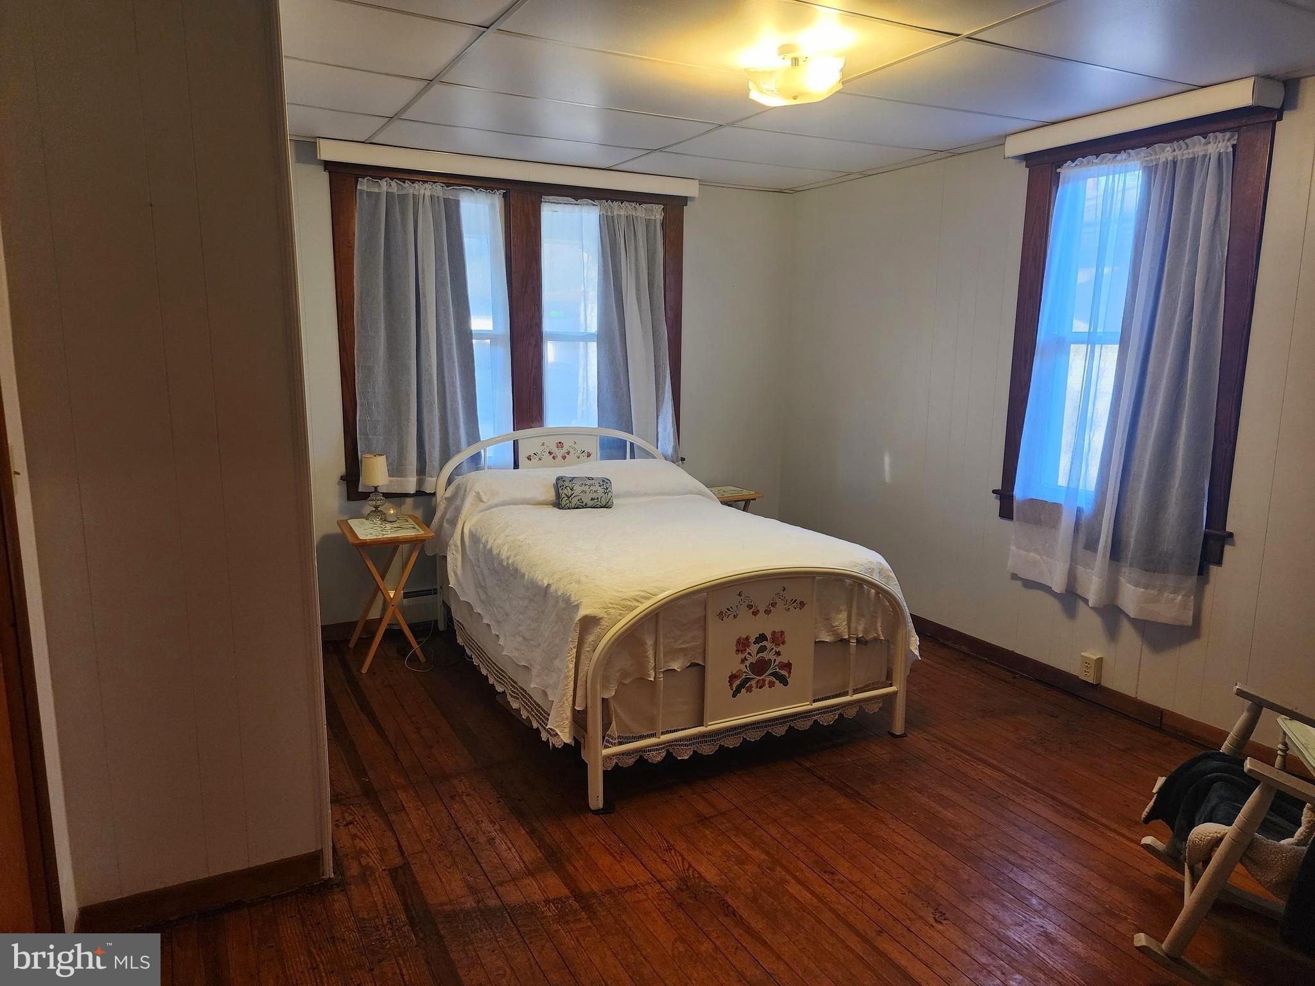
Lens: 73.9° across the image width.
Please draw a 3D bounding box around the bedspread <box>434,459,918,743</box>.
[{"bbox_3d":[-0.062,0.312,3.951,1.460,0.660,1.920,-5,11,-27],"label":"bedspread"}]

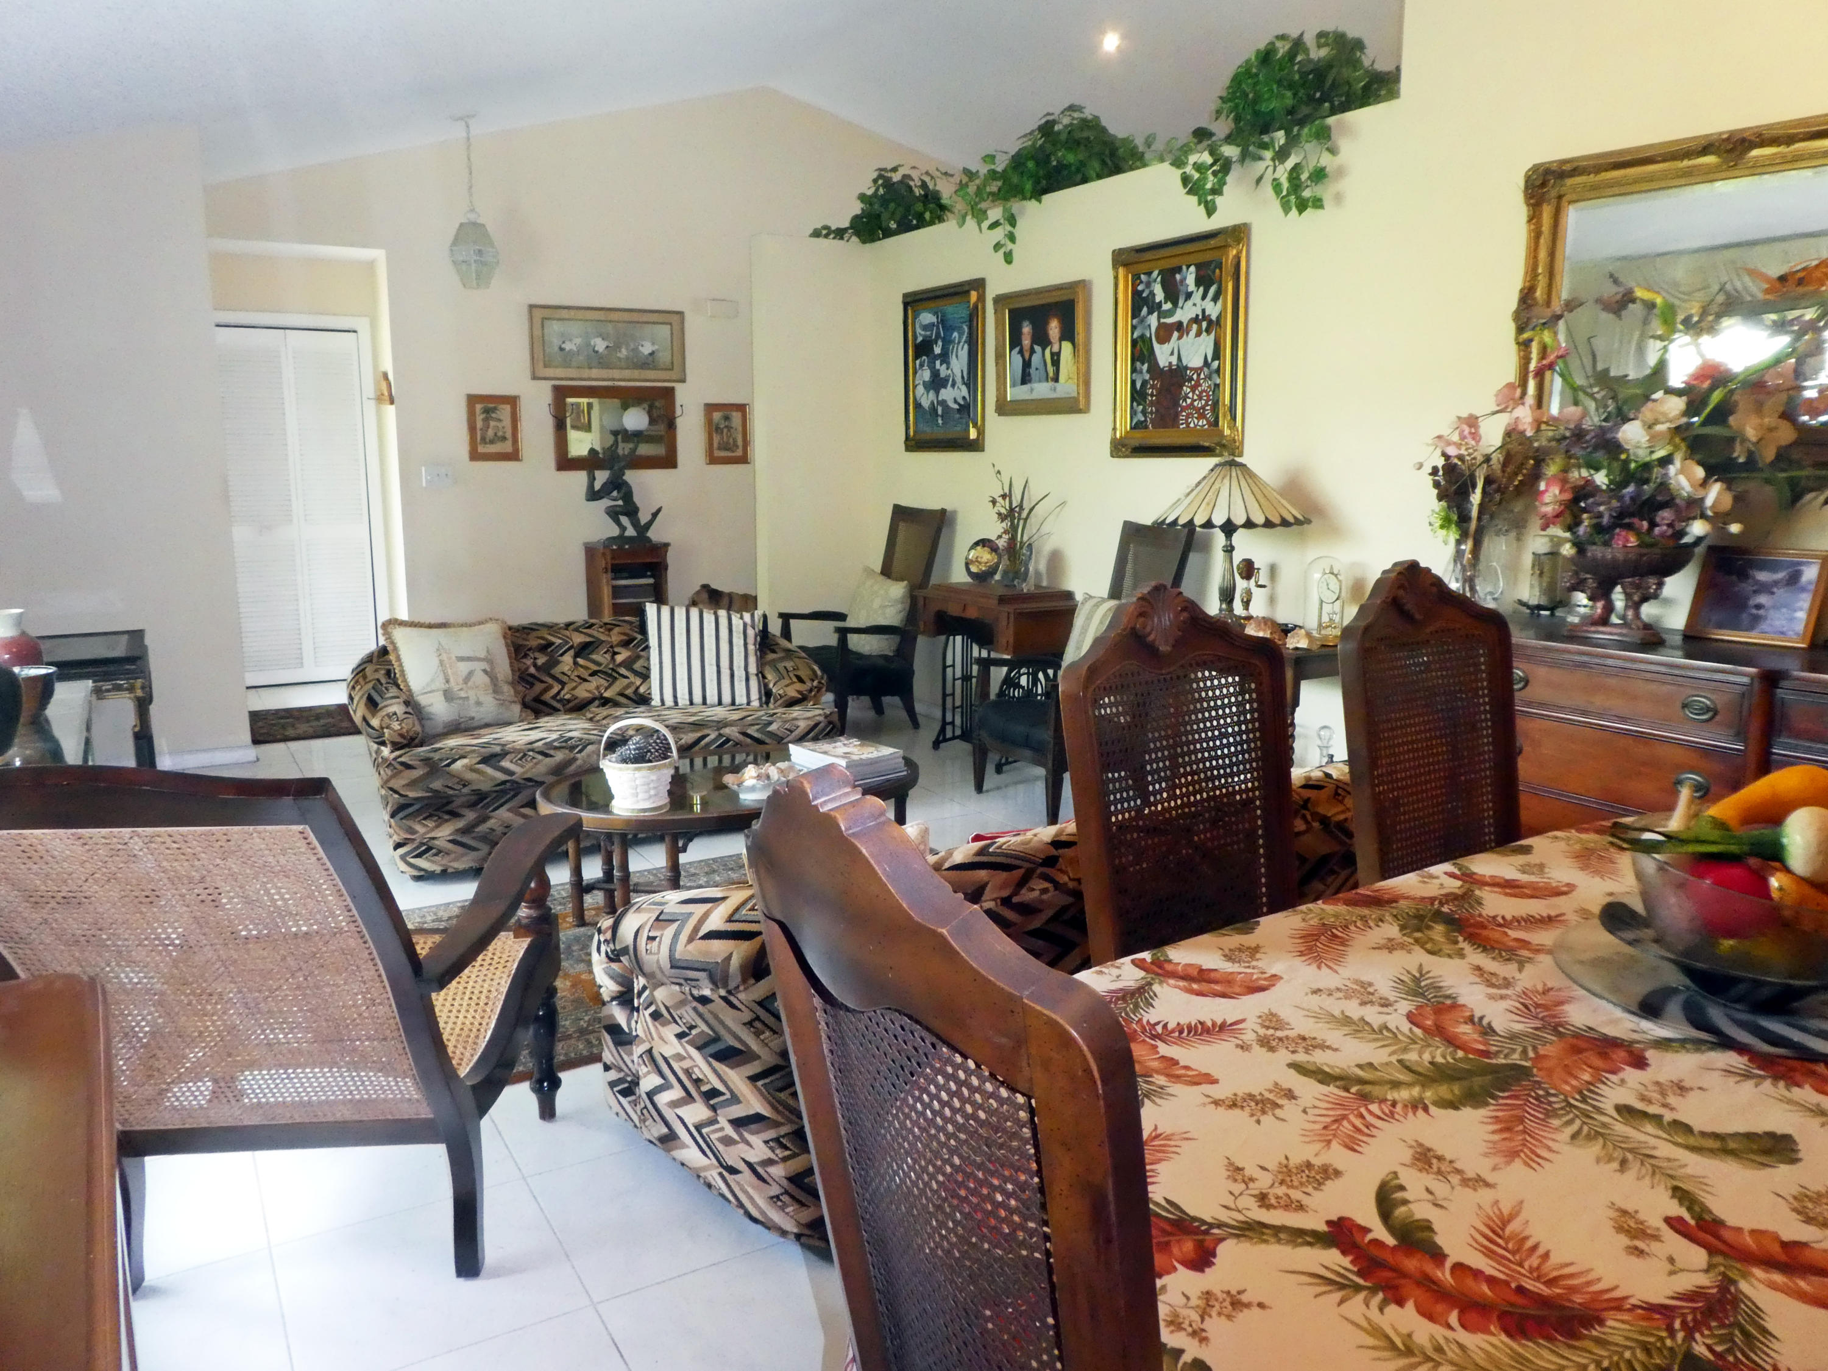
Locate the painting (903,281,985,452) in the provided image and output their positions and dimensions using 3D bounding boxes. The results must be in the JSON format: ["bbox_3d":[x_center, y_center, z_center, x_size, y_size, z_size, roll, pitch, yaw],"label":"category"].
[{"bbox_3d":[0.145,-1.558,6.263,0.040,0.791,0.676,-6,12,-31],"label":"painting"}]

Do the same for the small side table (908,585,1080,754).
[{"bbox_3d":[0.374,-0.046,5.780,0.410,0.780,0.770,-6,12,-31],"label":"small side table"}]

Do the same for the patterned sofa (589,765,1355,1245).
[{"bbox_3d":[0.165,0.543,2.724,1.710,0.709,0.806,-6,12,-31],"label":"patterned sofa"}]

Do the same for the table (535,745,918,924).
[{"bbox_3d":[-0.549,0.480,3.893,1.220,0.415,0.770,-5,12,-29],"label":"table"}]

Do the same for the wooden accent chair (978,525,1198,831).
[{"bbox_3d":[0.668,-0.061,4.953,0.680,1.120,0.590,-4,11,-21],"label":"wooden accent chair"}]

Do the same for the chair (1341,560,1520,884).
[{"bbox_3d":[1.106,0.400,2.346,0.510,1.180,0.600,-6,12,-31],"label":"chair"}]

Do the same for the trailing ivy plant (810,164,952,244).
[{"bbox_3d":[-0.137,-2.540,6.696,0.584,0.347,0.667,-6,12,-31],"label":"trailing ivy plant"}]

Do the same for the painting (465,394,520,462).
[{"bbox_3d":[-2.427,-1.486,7.338,0.299,0.371,0.025,-6,12,-31],"label":"painting"}]

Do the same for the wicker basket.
[{"bbox_3d":[-0.767,0.213,3.516,0.222,0.245,0.205,-2,11,-12],"label":"wicker basket"}]

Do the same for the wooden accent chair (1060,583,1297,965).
[{"bbox_3d":[0.547,0.460,1.900,0.500,1.184,0.584,-6,12,-31],"label":"wooden accent chair"}]

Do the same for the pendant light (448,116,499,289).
[{"bbox_3d":[-2.266,-2.465,6.488,0.250,0.839,0.250,-6,12,-31],"label":"pendant light"}]

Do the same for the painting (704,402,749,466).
[{"bbox_3d":[-1.190,-1.601,8.080,0.306,0.375,0.025,-6,12,-31],"label":"painting"}]

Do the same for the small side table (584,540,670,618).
[{"bbox_3d":[-1.679,-0.429,7.470,0.375,0.834,0.459,-6,12,-31],"label":"small side table"}]

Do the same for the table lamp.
[{"bbox_3d":[1.057,-0.485,4.294,0.525,0.556,0.525,0,11,0],"label":"table lamp"}]

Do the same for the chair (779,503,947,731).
[{"bbox_3d":[-0.280,-0.351,6.449,0.695,1.081,0.667,-6,12,-31],"label":"chair"}]

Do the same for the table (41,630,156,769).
[{"bbox_3d":[-3.249,0.155,4.893,0.584,0.612,0.695,-6,12,-31],"label":"table"}]

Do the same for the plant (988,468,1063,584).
[{"bbox_3d":[0.482,-0.686,5.615,0.222,0.525,0.306,-6,12,-31],"label":"plant"}]

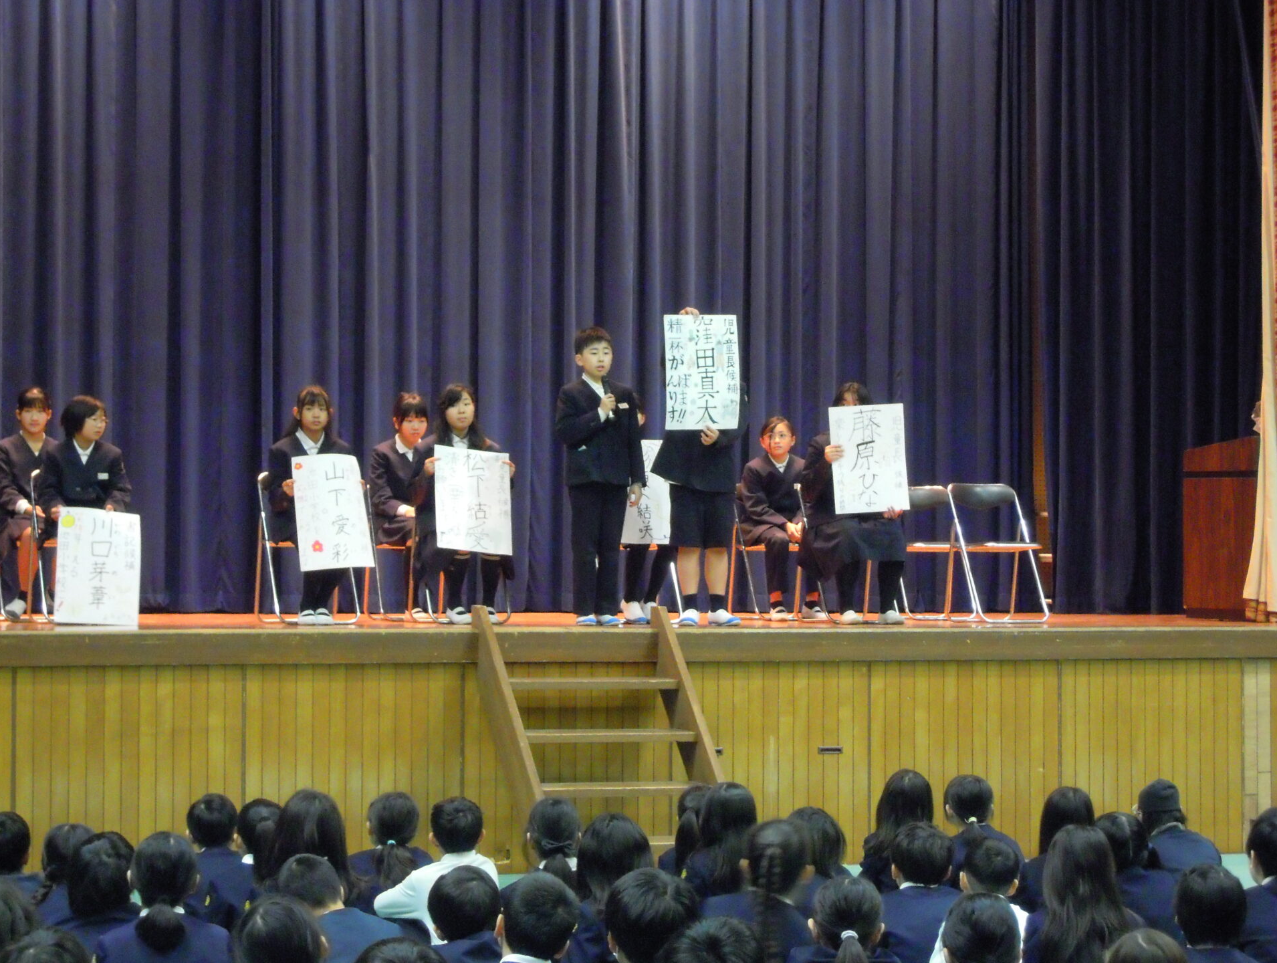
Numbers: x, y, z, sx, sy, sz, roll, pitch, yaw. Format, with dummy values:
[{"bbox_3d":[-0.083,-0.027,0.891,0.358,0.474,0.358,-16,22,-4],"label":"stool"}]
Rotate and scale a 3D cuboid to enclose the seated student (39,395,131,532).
[{"bbox_3d":[-2.608,0.134,17.550,0.430,1.080,0.700,1,-1,-25],"label":"seated student"}]

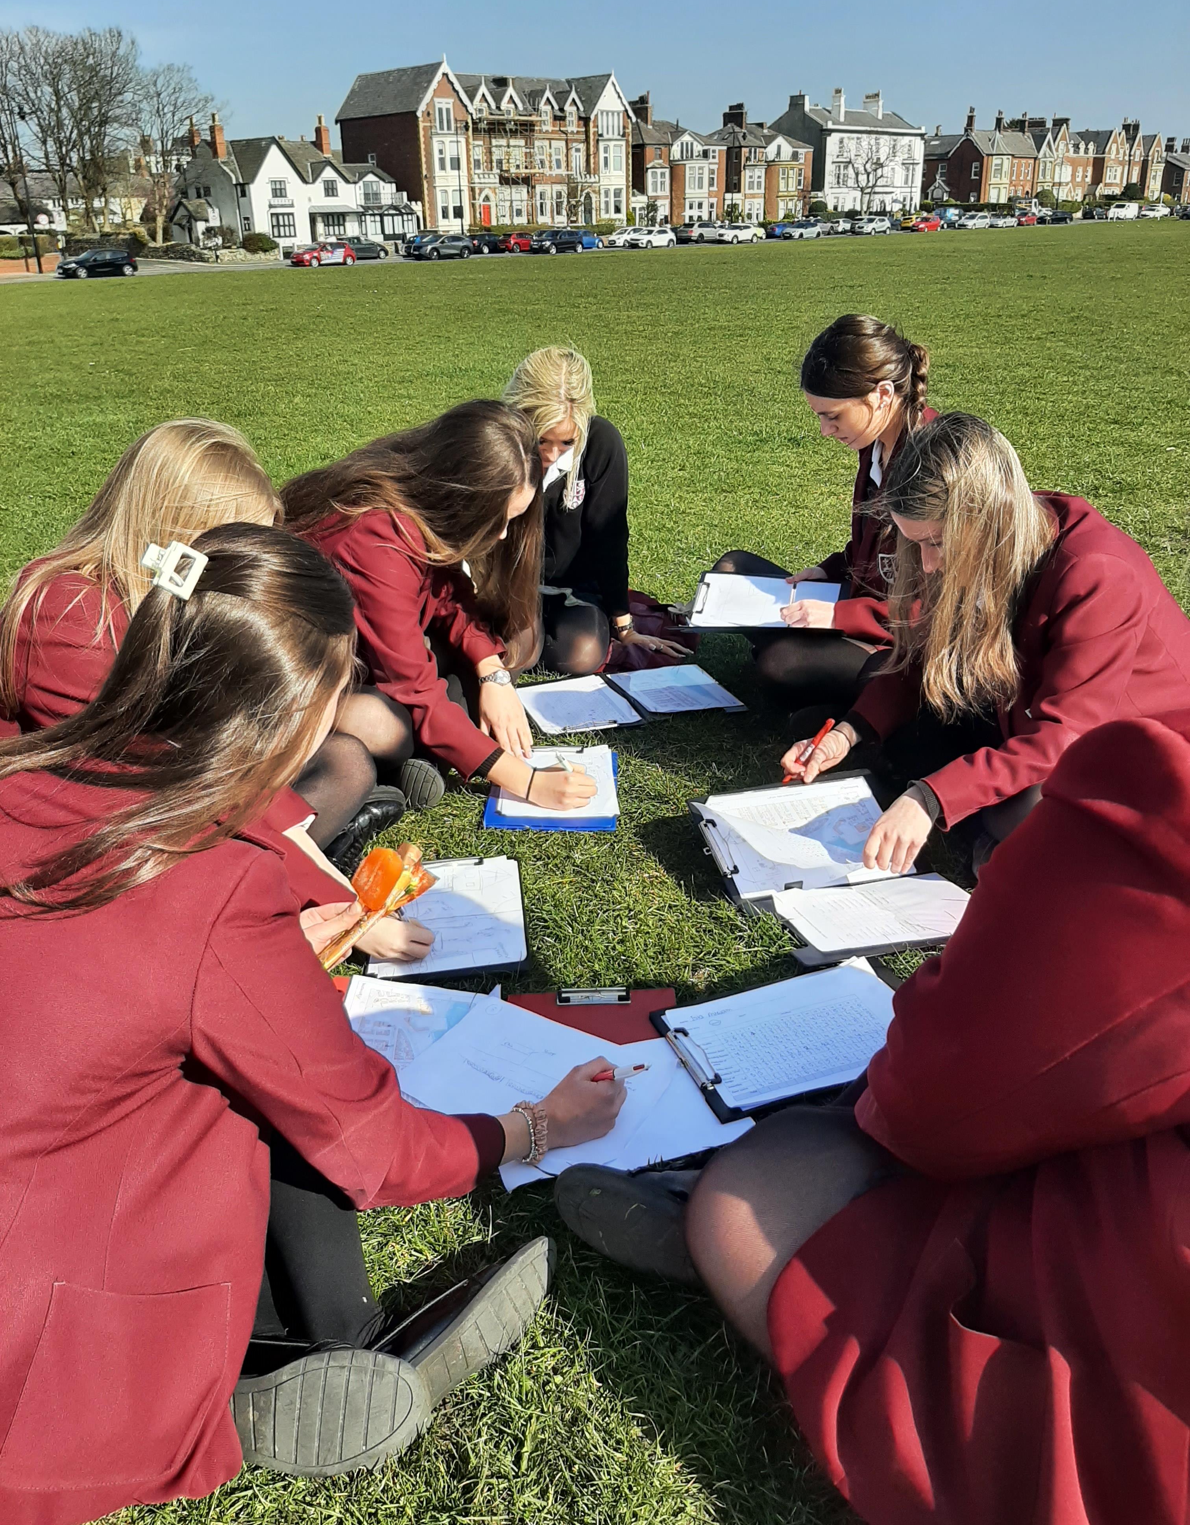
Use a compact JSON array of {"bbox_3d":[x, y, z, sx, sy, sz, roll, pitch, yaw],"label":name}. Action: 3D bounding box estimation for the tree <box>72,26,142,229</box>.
[{"bbox_3d":[-34.790,-44.958,85.000,5.500,13.600,5.500,-2,23,0],"label":"tree"}]

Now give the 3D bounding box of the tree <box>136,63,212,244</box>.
[{"bbox_3d":[-30.722,-44.296,87.000,5.800,11.900,5.800,-2,23,0],"label":"tree"}]

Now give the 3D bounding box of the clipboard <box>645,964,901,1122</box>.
[{"bbox_3d":[0.276,0.354,1.562,0.340,0.018,0.235,-11,26,-19],"label":"clipboard"}]

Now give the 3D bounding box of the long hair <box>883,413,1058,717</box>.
[{"bbox_3d":[0.588,-0.312,1.880,0.260,0.470,0.240,-18,28,-33],"label":"long hair"}]

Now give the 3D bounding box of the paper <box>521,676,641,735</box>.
[{"bbox_3d":[-0.045,-0.135,2.700,0.210,0.012,0.297,-9,25,-16],"label":"paper"}]

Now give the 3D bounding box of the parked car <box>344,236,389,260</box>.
[{"bbox_3d":[-17.338,-37.725,87.500,1.800,1.480,4.300,21,32,40],"label":"parked car"}]

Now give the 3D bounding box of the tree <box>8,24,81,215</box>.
[{"bbox_3d":[-38.706,-44.604,84.000,5.500,13.600,5.500,-2,23,0],"label":"tree"}]

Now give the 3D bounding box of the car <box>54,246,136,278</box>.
[{"bbox_3d":[-30.031,-30.143,72.000,4.250,1.460,1.770,-23,33,-39],"label":"car"}]

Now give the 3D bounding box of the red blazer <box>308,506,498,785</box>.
[{"bbox_3d":[-0.398,-0.272,2.362,0.450,0.490,0.400,8,26,20],"label":"red blazer"}]

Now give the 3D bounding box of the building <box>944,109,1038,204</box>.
[{"bbox_3d":[49.906,-76.750,152.730,11.000,11.800,6.200,-22,32,-37],"label":"building"}]

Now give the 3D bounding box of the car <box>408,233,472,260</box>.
[{"bbox_3d":[-11.266,-37.627,87.000,4.550,1.640,1.850,-23,33,-39],"label":"car"}]

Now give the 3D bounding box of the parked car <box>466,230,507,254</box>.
[{"bbox_3d":[-8.766,-42.660,98.000,4.300,1.530,1.800,-23,32,-38],"label":"parked car"}]

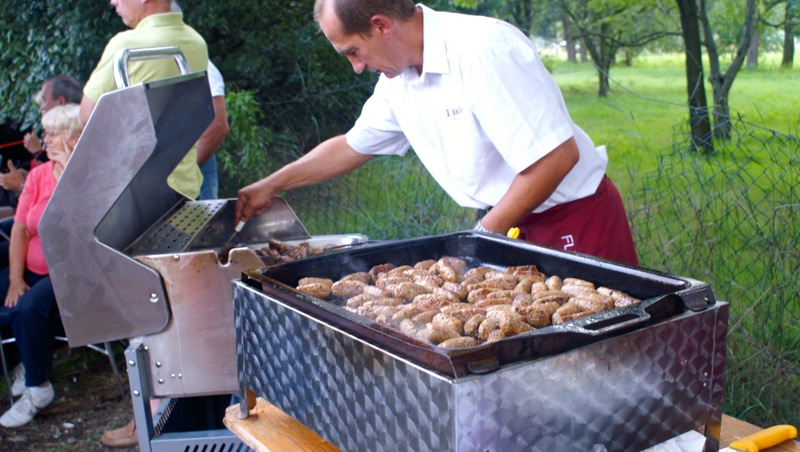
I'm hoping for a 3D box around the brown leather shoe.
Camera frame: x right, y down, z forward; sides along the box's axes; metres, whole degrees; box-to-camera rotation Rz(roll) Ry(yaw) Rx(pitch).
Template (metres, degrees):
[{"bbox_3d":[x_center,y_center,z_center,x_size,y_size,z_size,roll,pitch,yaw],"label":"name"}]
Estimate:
[{"bbox_3d":[-0.965,0.760,3.240,0.290,0.105,0.108,-2,12,-3],"label":"brown leather shoe"}]

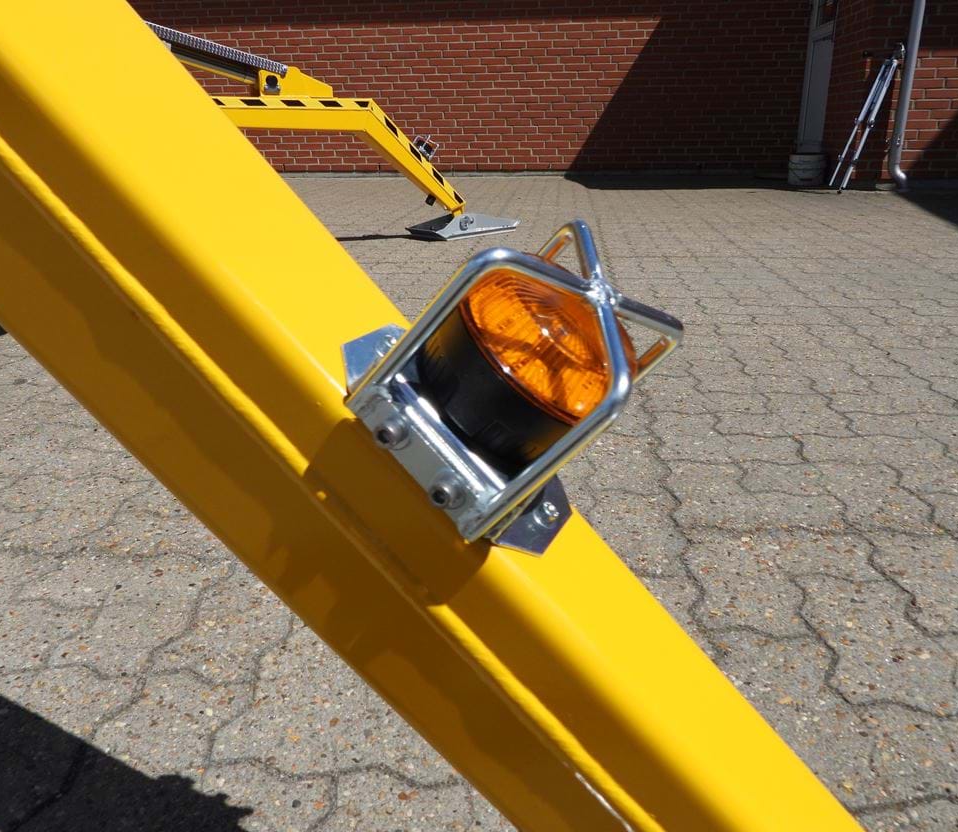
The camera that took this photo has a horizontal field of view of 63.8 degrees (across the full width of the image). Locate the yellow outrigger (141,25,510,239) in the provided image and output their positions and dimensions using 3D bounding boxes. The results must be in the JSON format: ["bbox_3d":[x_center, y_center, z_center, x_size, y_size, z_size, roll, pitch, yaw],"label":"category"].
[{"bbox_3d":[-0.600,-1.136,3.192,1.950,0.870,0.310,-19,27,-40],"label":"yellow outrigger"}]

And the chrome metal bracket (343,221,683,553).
[{"bbox_3d":[0.020,-0.020,0.321,0.122,0.097,0.102,47,31,3],"label":"chrome metal bracket"}]

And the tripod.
[{"bbox_3d":[2.679,-2.052,5.321,0.145,1.020,0.140,20,11,-2],"label":"tripod"}]

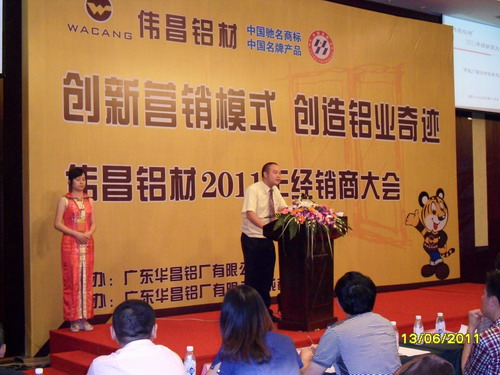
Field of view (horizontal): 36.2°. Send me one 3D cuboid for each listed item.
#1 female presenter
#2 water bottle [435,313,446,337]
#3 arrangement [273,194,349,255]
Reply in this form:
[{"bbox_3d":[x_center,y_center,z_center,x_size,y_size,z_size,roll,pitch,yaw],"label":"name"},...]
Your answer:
[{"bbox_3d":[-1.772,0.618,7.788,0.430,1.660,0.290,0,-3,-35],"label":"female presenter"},{"bbox_3d":[1.150,0.840,4.620,0.060,0.168,0.060,-2,-2,14],"label":"water bottle"},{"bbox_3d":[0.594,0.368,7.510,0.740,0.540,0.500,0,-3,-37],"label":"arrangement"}]

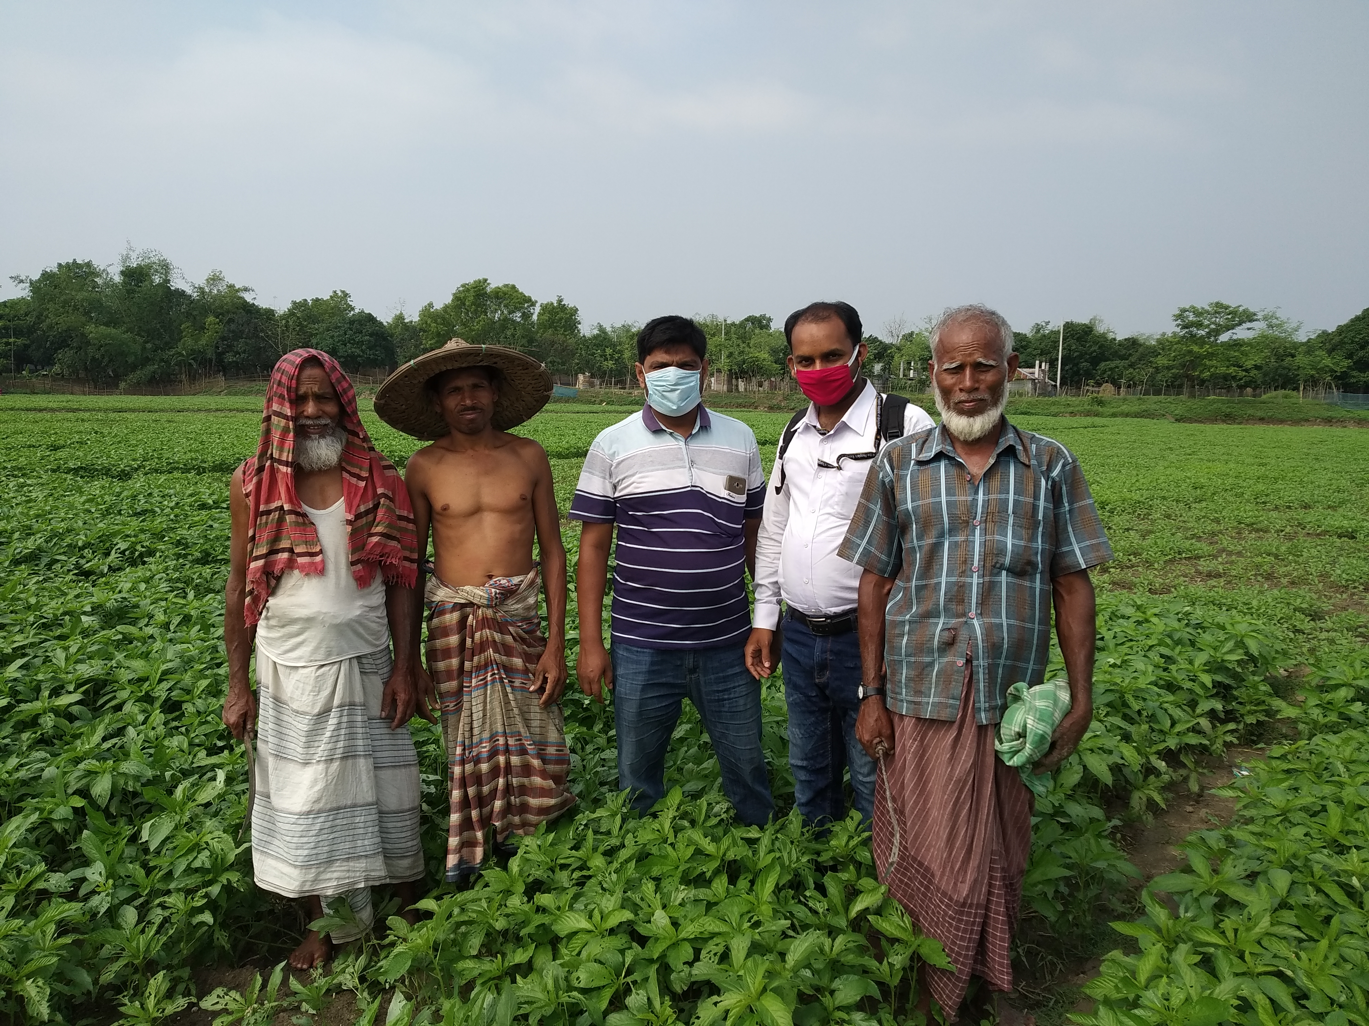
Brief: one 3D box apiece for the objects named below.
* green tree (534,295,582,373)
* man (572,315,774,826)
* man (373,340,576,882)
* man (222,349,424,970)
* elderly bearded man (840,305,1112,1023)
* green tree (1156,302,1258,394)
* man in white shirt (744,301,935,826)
[{"bbox_3d":[-10.017,-13.490,80.929,3.838,7.145,3.646,0,8,0],"label":"green tree"},{"bbox_3d":[-0.031,0.321,2.696,0.540,1.655,0.340,-1,8,-10],"label":"man"},{"bbox_3d":[-0.573,0.338,2.819,0.520,1.590,0.420,-2,8,-14],"label":"man"},{"bbox_3d":[-0.918,0.373,2.632,0.500,1.568,0.360,-2,8,-17],"label":"man"},{"bbox_3d":[0.654,0.369,2.339,0.590,1.654,0.360,2,8,14],"label":"elderly bearded man"},{"bbox_3d":[37.690,-11.733,74.101,7.567,6.853,7.189,0,8,0],"label":"green tree"},{"bbox_3d":[0.390,0.334,2.516,0.490,1.676,0.380,5,9,34],"label":"man in white shirt"}]

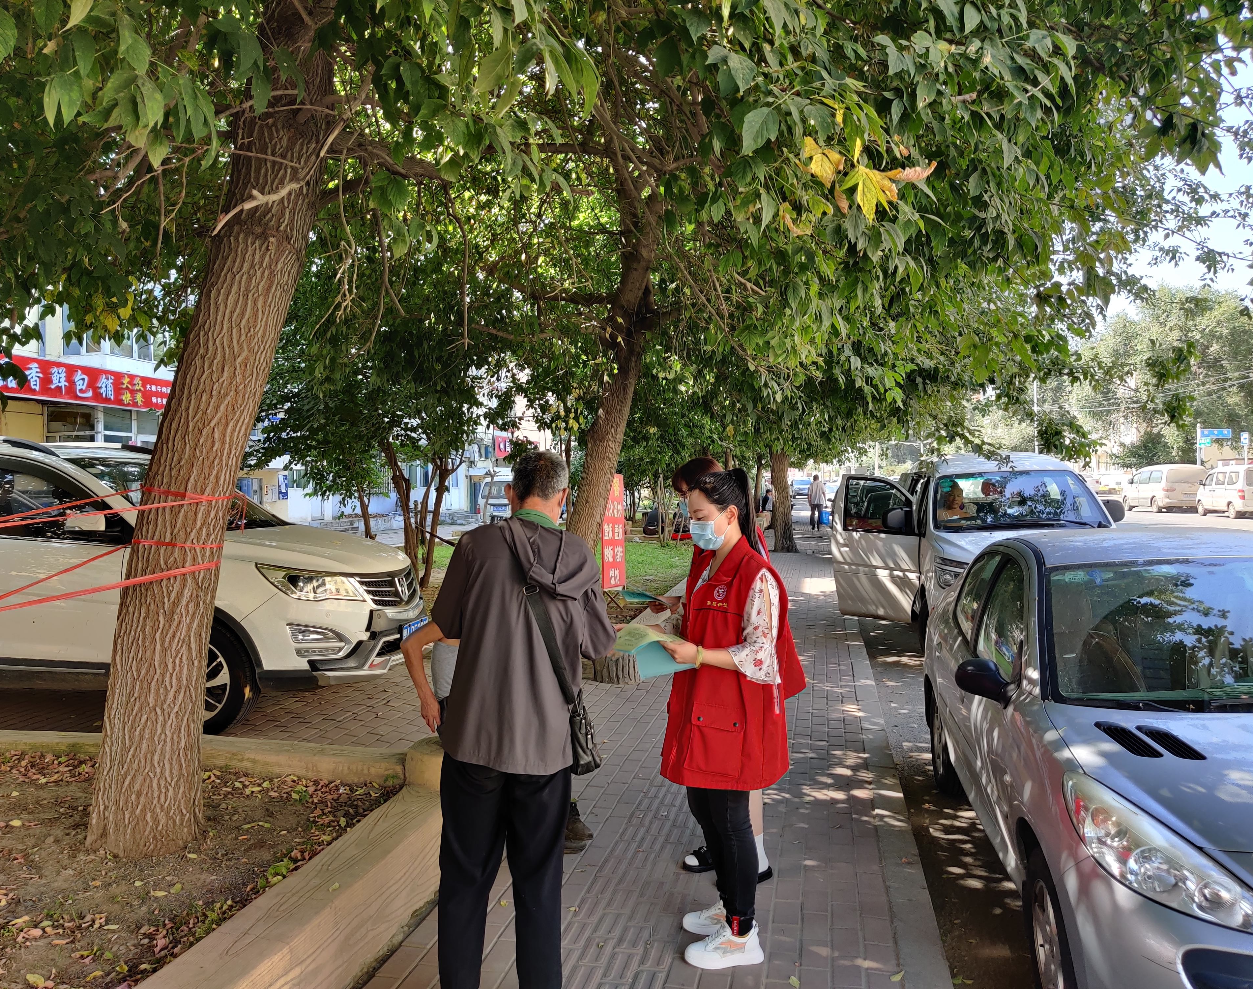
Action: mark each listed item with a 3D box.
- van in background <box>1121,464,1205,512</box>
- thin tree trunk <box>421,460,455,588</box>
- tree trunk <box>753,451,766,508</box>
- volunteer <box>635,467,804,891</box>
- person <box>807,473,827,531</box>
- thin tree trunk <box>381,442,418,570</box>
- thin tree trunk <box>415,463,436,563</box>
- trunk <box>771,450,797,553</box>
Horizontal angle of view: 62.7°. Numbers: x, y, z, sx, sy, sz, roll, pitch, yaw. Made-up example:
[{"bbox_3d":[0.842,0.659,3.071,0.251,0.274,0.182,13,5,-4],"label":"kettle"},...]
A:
[{"bbox_3d":[22.600,-0.200,43.300,1.830,1.970,4.900,0,1,6],"label":"van in background"},{"bbox_3d":[-2.493,0.388,13.600,0.430,1.690,0.330,0,1,0],"label":"thin tree trunk"},{"bbox_3d":[4.651,-0.415,36.000,0.400,2.100,0.360,0,1,0],"label":"tree trunk"},{"bbox_3d":[0.381,0.675,4.070,0.600,1.650,0.500,0,1,-8],"label":"volunteer"},{"bbox_3d":[5.800,0.235,31.300,0.560,1.710,0.420,0,1,9],"label":"person"},{"bbox_3d":[-3.004,0.238,13.600,0.470,1.800,0.350,0,1,0],"label":"thin tree trunk"},{"bbox_3d":[-3.292,0.296,16.900,0.320,1.670,0.270,0,1,0],"label":"thin tree trunk"},{"bbox_3d":[3.421,0.168,22.400,0.550,2.250,0.500,0,1,0],"label":"trunk"}]

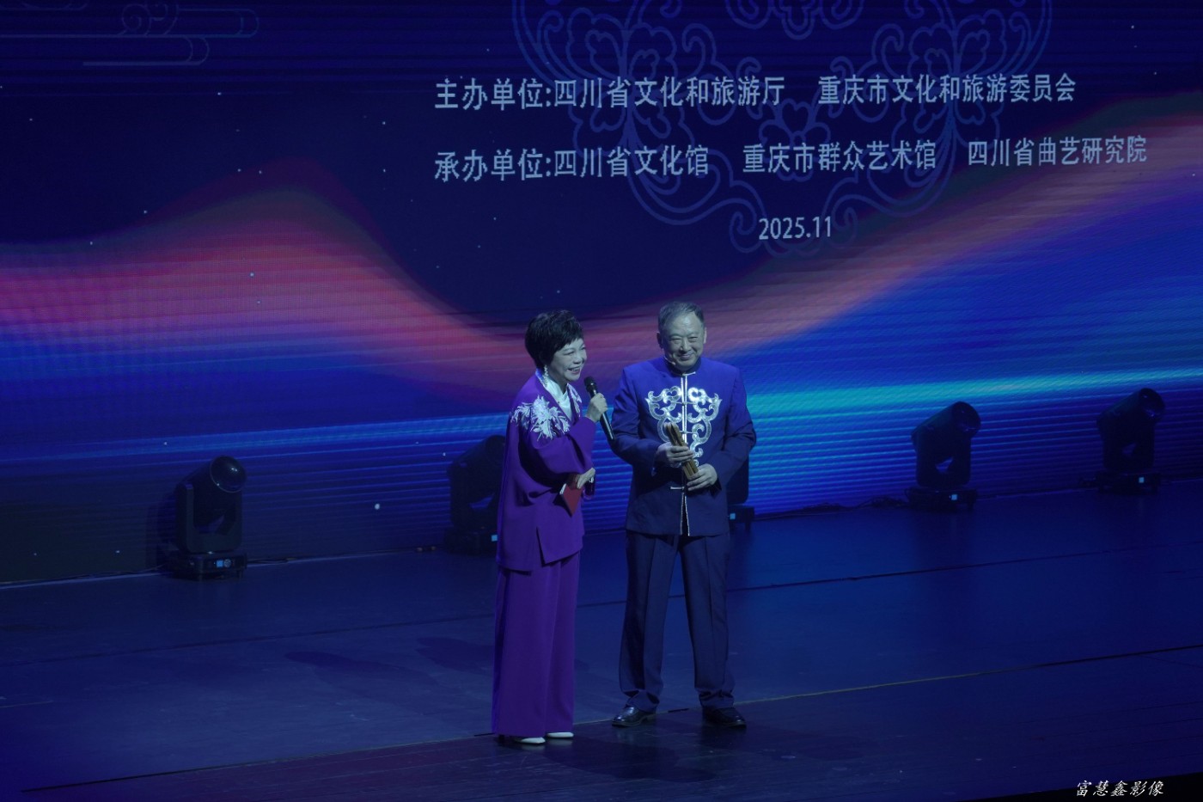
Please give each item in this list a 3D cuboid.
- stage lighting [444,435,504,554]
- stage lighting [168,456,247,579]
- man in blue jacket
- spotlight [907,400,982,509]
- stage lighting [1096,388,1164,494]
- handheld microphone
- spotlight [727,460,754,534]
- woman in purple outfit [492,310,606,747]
[{"bbox_3d":[-0.622,0.474,18.535,0.320,0.610,0.400,-4,8,-31],"label":"stage lighting"},{"bbox_3d":[-1.982,0.562,17.730,0.320,0.610,0.400,-4,8,-31],"label":"stage lighting"},{"bbox_3d":[0.327,0.443,14.079,0.570,1.689,0.380,-1,7,-10],"label":"man in blue jacket"},{"bbox_3d":[1.978,0.298,20.156,0.320,0.610,0.400,-4,8,-31],"label":"spotlight"},{"bbox_3d":[3.163,0.220,20.869,0.320,0.610,0.400,-4,8,-31],"label":"stage lighting"},{"bbox_3d":[-0.008,0.033,13.450,0.052,0.268,0.052,-15,-15,-43],"label":"handheld microphone"},{"bbox_3d":[0.673,0.394,19.277,0.320,0.610,0.400,-4,8,-31],"label":"spotlight"},{"bbox_3d":[-0.202,0.491,13.672,0.380,1.682,0.460,7,9,44],"label":"woman in purple outfit"}]

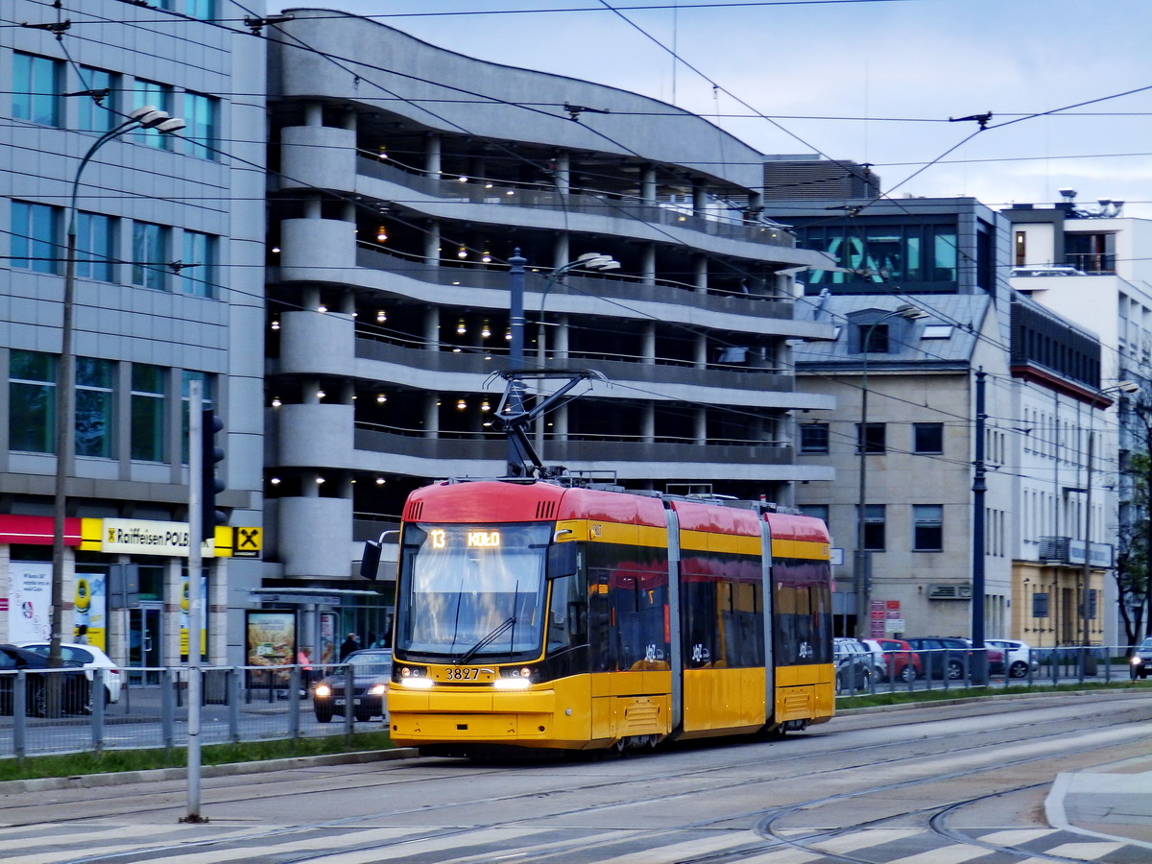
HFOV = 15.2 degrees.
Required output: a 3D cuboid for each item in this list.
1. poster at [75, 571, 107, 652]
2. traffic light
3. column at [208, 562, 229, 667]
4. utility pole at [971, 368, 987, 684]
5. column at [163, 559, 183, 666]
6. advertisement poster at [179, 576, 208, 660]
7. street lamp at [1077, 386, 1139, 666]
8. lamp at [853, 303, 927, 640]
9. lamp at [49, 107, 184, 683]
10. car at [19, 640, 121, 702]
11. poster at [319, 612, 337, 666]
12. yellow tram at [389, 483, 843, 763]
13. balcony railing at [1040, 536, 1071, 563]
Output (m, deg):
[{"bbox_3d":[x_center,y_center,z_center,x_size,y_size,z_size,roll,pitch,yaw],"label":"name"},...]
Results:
[{"bbox_3d":[-11.738,4.385,104.409,0.060,1.950,1.450,-1,-3,25],"label":"poster"},{"bbox_3d":[-3.033,0.320,35.600,0.240,1.040,0.280,-2,-4,40],"label":"traffic light"},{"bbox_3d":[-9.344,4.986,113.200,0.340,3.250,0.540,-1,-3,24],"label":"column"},{"bbox_3d":[12.209,2.863,131.000,0.470,9.650,0.470,-1,-3,20],"label":"utility pole"},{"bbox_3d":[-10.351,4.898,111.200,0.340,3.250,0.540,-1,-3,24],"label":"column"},{"bbox_3d":[-9.943,4.834,112.300,0.050,2.080,1.400,-1,-3,24],"label":"advertisement poster"},{"bbox_3d":[21.874,3.907,176.669,2.250,12.058,0.900,-1,-3,20],"label":"street lamp"},{"bbox_3d":[10.248,2.012,140.718,2.250,12.414,0.900,-1,-3,20],"label":"lamp"},{"bbox_3d":[-9.075,-0.381,84.826,2.500,12.034,0.900,-1,-3,15],"label":"lamp"},{"bbox_3d":[-11.956,5.199,92.000,4.200,1.443,1.770,1,-3,-23],"label":"car"},{"bbox_3d":[-6.023,5.062,104.878,0.430,1.450,0.080,0,-3,10],"label":"poster"},{"bbox_3d":[1.025,3.051,68.882,2.360,3.750,20.000,-1,-3,15],"label":"yellow tram"},{"bbox_3d":[21.857,5.346,197.000,1.200,1.130,1.800,0,-3,15],"label":"balcony railing"}]

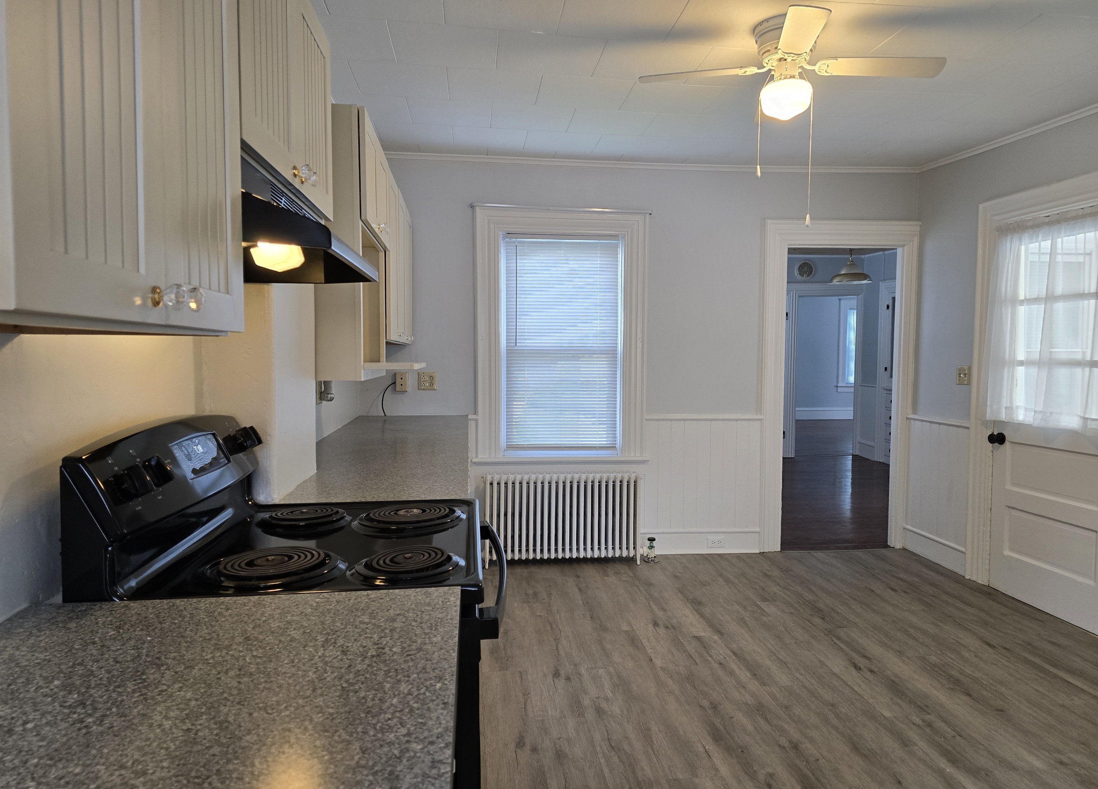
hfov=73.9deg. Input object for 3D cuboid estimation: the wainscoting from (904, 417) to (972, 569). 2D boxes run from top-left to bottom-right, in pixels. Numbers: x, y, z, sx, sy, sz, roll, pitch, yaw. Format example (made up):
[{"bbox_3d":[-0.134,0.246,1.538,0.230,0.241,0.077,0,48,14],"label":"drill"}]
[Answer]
[{"bbox_3d":[2.464,0.611,4.604,0.040,0.917,0.658,0,4,-6],"label":"wainscoting"}]

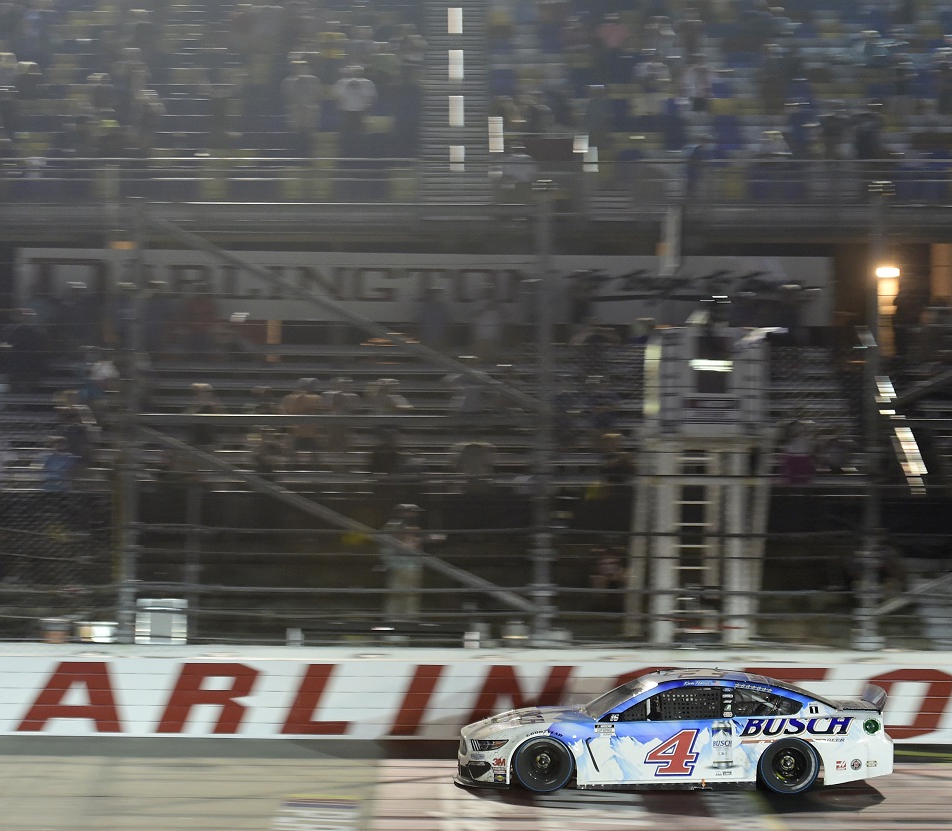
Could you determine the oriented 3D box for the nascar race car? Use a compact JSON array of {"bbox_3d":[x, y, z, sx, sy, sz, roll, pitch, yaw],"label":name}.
[{"bbox_3d":[2.280,3.650,28.500,5.000,1.320,1.960,0,-2,2],"label":"nascar race car"}]

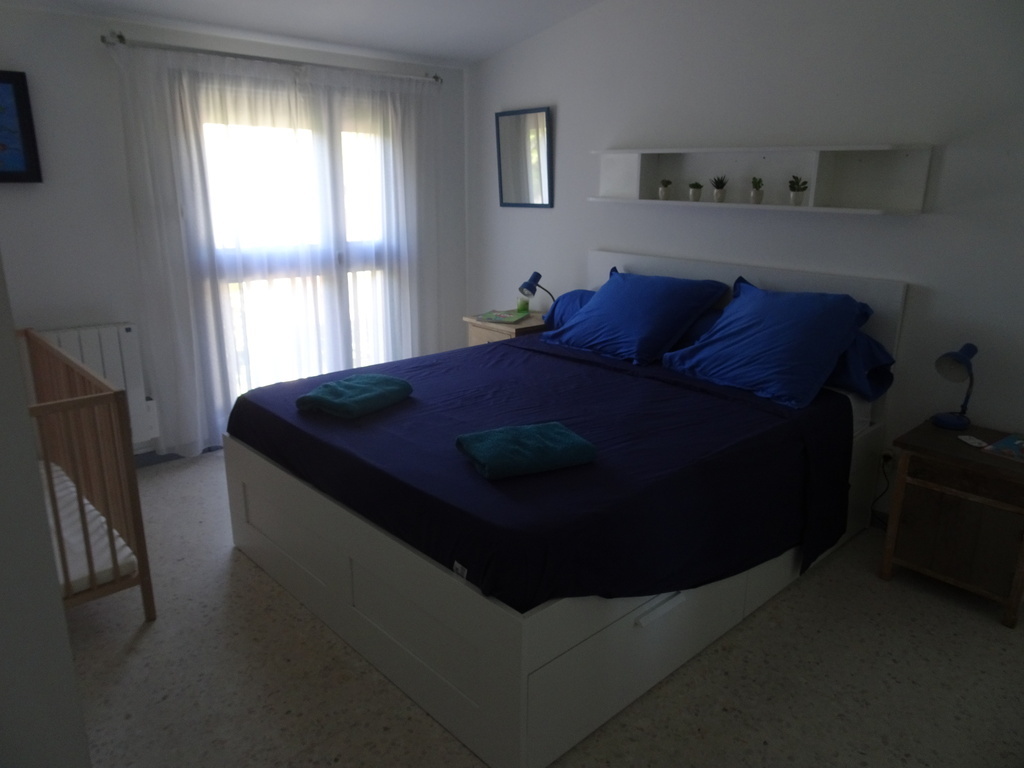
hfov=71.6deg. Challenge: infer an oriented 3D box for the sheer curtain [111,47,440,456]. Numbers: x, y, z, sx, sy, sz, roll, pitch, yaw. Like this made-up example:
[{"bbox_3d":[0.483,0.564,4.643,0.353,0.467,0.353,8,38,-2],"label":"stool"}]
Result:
[{"bbox_3d":[-1.105,-0.694,3.927,1.790,1.940,0.120,-13,20,-41],"label":"sheer curtain"}]

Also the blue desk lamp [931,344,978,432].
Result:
[{"bbox_3d":[1.629,0.002,2.611,0.195,0.305,0.140,-13,20,-41],"label":"blue desk lamp"}]

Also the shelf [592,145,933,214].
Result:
[{"bbox_3d":[0.972,-0.923,3.210,0.165,0.250,1.580,-13,20,-41],"label":"shelf"}]

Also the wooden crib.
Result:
[{"bbox_3d":[-1.851,0.337,2.479,0.660,0.800,1.260,-13,20,-41],"label":"wooden crib"}]

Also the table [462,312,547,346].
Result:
[{"bbox_3d":[0.010,-0.078,4.332,0.400,0.645,0.485,-13,20,-41],"label":"table"}]

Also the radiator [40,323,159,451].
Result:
[{"bbox_3d":[-1.992,0.034,3.315,0.520,0.585,0.100,-13,20,-41],"label":"radiator"}]

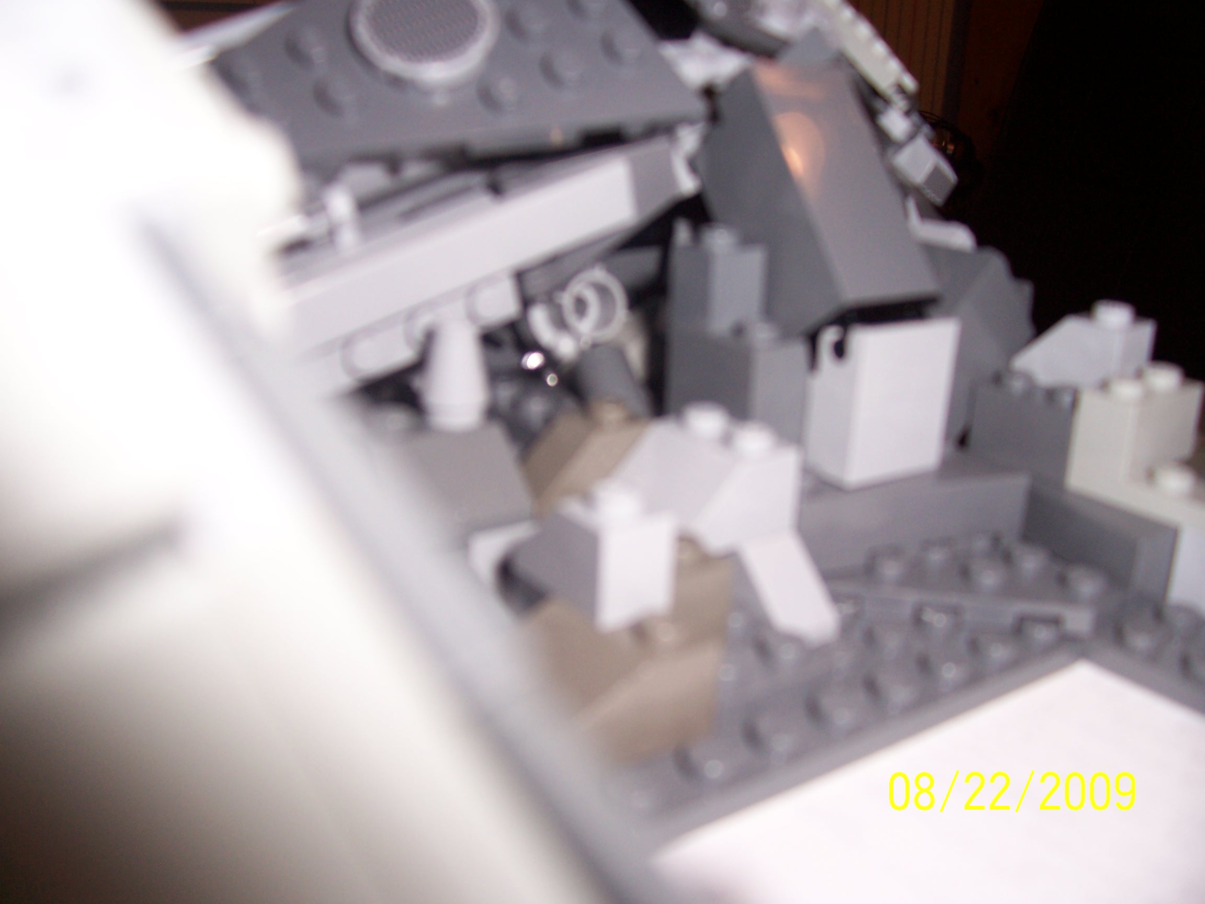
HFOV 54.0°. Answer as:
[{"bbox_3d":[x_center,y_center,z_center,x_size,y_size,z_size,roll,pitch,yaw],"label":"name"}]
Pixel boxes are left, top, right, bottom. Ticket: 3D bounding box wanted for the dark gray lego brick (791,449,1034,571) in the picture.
[{"bbox_3d":[0.035,0.008,0.147,0.032,0.010,0.016,-10,22,-28],"label":"dark gray lego brick"}]

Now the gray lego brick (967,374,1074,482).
[{"bbox_3d":[0.061,-0.005,0.160,0.016,0.011,0.016,-14,24,-32],"label":"gray lego brick"}]

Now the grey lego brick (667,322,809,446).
[{"bbox_3d":[0.016,-0.010,0.140,0.008,0.012,0.016,-11,21,-33],"label":"grey lego brick"}]

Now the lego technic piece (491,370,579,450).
[{"bbox_3d":[-0.010,-0.005,0.175,0.012,0.010,0.015,-12,23,-33],"label":"lego technic piece"}]

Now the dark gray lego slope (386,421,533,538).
[{"bbox_3d":[-0.019,0.002,0.141,0.016,0.011,0.016,-12,23,-33],"label":"dark gray lego slope"}]

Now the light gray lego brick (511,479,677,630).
[{"bbox_3d":[-0.002,0.008,0.113,0.008,0.011,0.016,-11,21,-33],"label":"light gray lego brick"}]

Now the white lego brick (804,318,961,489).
[{"bbox_3d":[0.034,-0.007,0.145,0.016,0.019,0.008,-12,23,-33],"label":"white lego brick"}]

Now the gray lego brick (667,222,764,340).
[{"bbox_3d":[0.014,-0.021,0.143,0.008,0.011,0.008,-12,23,-33],"label":"gray lego brick"}]

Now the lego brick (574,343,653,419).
[{"bbox_3d":[-0.001,-0.010,0.173,0.008,0.011,0.016,-12,23,-33],"label":"lego brick"}]

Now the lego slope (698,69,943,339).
[{"bbox_3d":[0.025,-0.030,0.145,0.016,0.030,0.016,-11,-13,-33],"label":"lego slope"}]

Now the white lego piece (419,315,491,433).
[{"bbox_3d":[-0.018,-0.009,0.143,0.008,0.011,0.008,1,19,0],"label":"white lego piece"}]

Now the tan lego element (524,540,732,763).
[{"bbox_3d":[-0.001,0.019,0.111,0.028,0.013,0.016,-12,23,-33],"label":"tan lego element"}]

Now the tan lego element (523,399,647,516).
[{"bbox_3d":[-0.003,0.001,0.135,0.016,0.011,0.008,-11,21,-33],"label":"tan lego element"}]

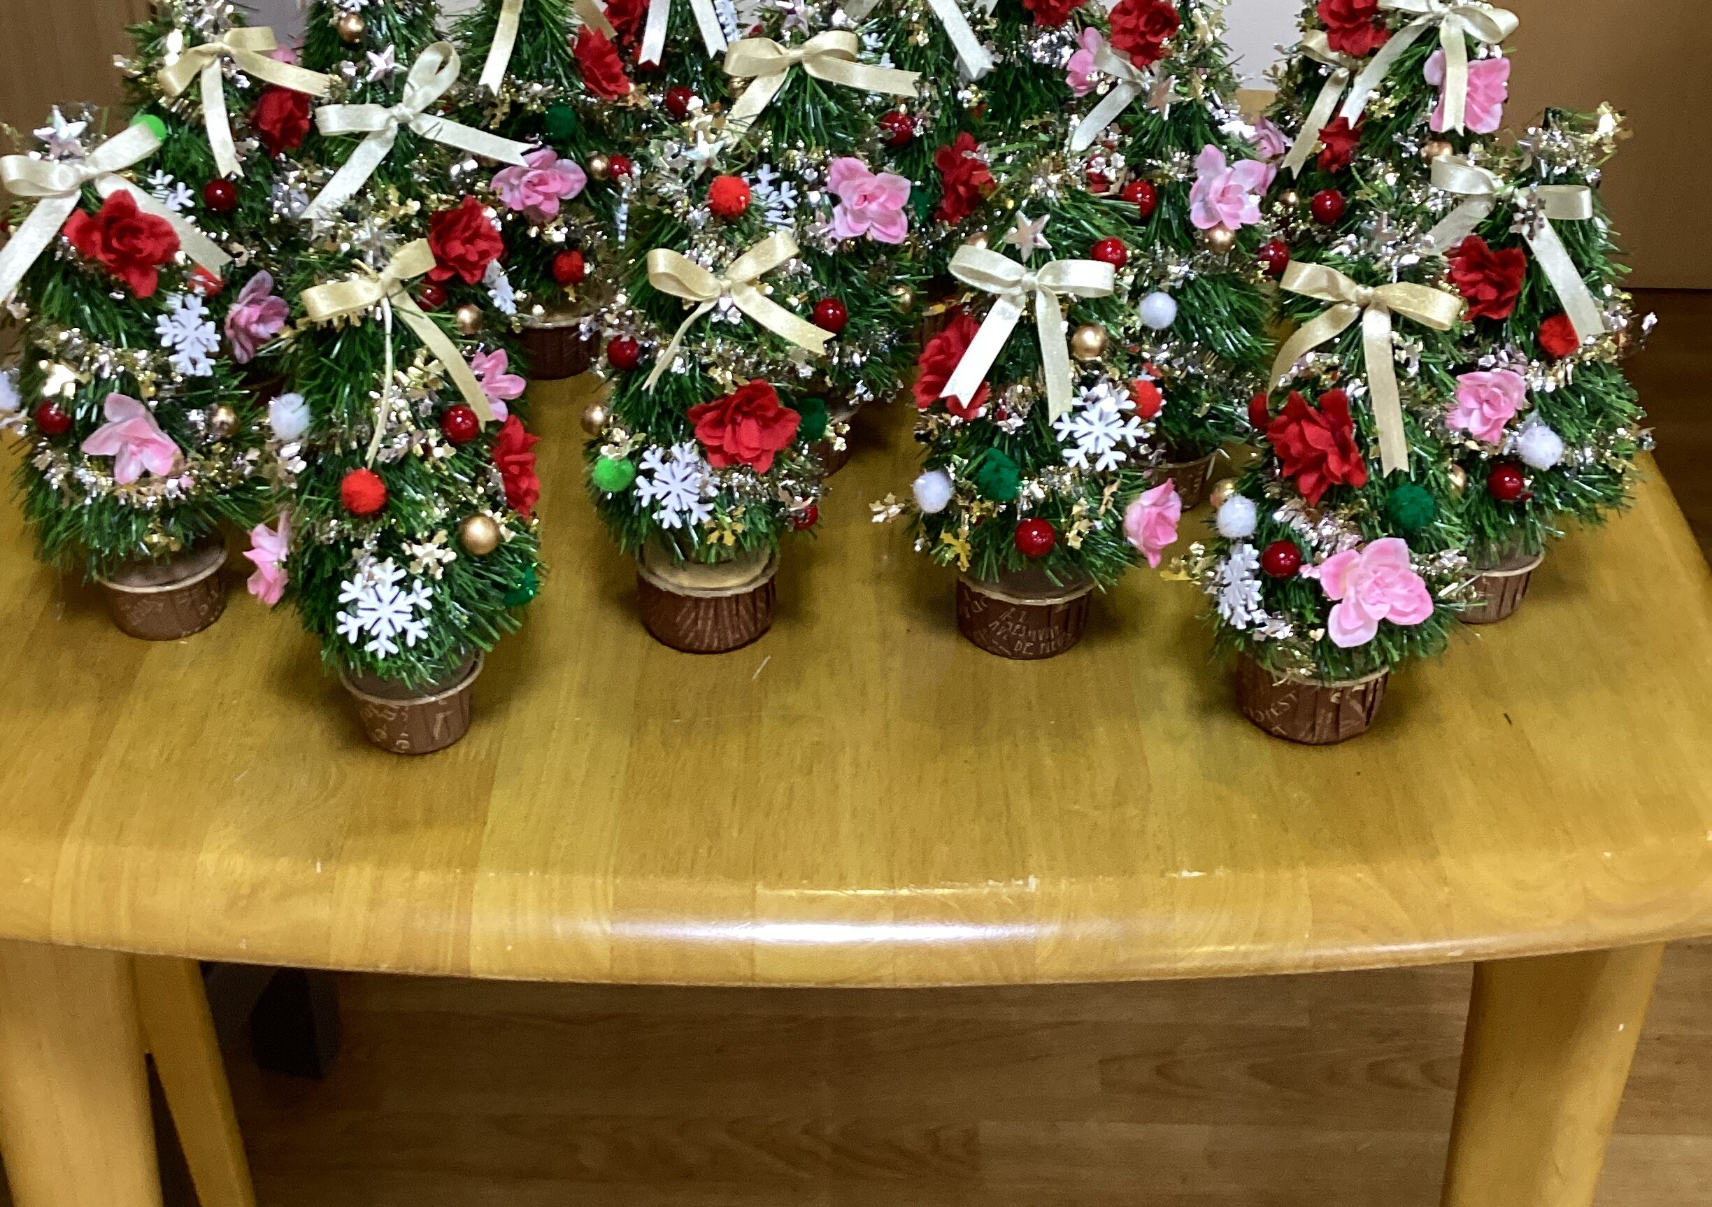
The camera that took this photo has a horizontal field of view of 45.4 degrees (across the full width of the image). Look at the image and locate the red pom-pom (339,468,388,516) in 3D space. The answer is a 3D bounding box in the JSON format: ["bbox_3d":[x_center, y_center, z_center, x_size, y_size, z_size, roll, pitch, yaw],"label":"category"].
[{"bbox_3d":[-0.159,-0.036,0.662,0.016,0.016,0.016,1,33,0],"label":"red pom-pom"}]

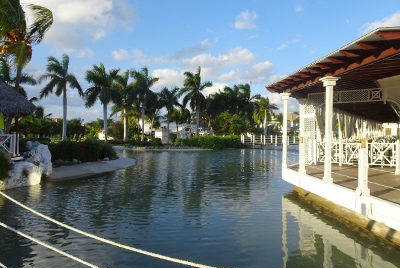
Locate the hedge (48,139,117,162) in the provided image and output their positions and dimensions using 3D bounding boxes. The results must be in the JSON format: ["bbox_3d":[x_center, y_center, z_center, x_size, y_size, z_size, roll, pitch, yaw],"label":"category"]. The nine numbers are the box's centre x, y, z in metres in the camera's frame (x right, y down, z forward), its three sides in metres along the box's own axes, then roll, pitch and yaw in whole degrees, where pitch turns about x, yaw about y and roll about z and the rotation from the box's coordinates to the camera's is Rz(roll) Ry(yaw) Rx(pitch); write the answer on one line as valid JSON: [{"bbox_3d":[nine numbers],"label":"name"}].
[{"bbox_3d":[-7.250,1.000,17.200,3.900,1.300,1.800,0,0,-35],"label":"hedge"}]

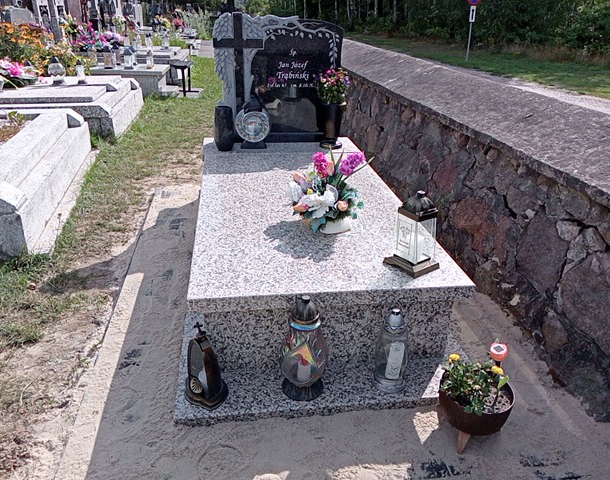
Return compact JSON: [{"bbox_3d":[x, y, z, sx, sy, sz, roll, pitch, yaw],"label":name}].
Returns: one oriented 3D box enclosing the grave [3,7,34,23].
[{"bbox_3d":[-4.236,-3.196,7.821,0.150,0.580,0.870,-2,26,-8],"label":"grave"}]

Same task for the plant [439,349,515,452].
[{"bbox_3d":[0.532,0.498,1.630,0.232,0.340,0.232,-2,26,-9],"label":"plant"}]

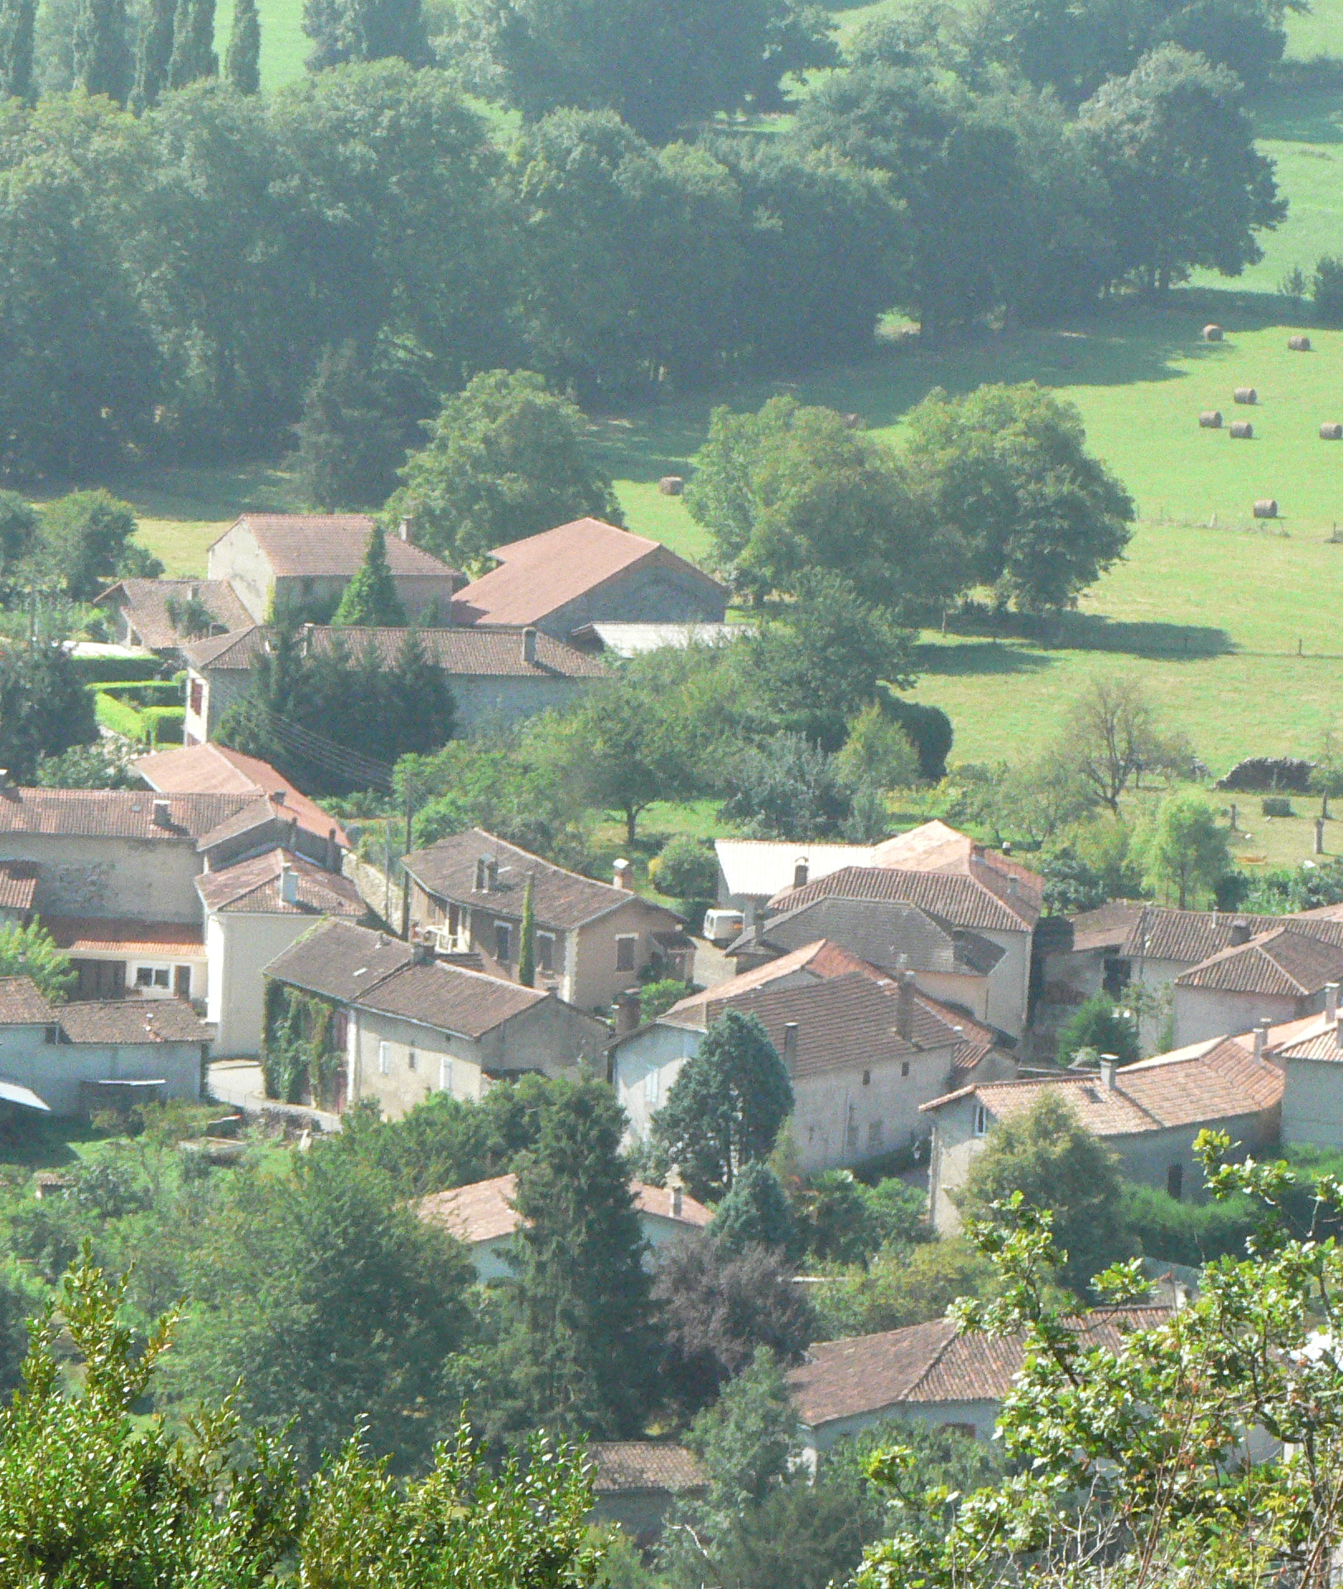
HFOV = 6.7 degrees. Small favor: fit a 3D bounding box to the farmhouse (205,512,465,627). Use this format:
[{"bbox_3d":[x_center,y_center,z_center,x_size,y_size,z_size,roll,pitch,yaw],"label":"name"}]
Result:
[{"bbox_3d":[-21.790,-14.000,748.060,12.300,7.800,12.800,-1,8,-18],"label":"farmhouse"}]

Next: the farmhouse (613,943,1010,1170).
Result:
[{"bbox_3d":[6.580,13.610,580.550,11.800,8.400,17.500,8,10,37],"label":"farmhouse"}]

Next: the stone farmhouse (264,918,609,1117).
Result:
[{"bbox_3d":[-11.780,12.360,580.040,7.800,8.300,22.800,-2,9,-28],"label":"stone farmhouse"}]

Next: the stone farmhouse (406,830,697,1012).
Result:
[{"bbox_3d":[-6.630,7.000,627.260,8.200,6.500,21.000,-2,9,-28],"label":"stone farmhouse"}]

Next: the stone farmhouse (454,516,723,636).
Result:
[{"bbox_3d":[-4.680,-13.260,746.700,12.600,7.600,14.500,-1,8,-20],"label":"stone farmhouse"}]

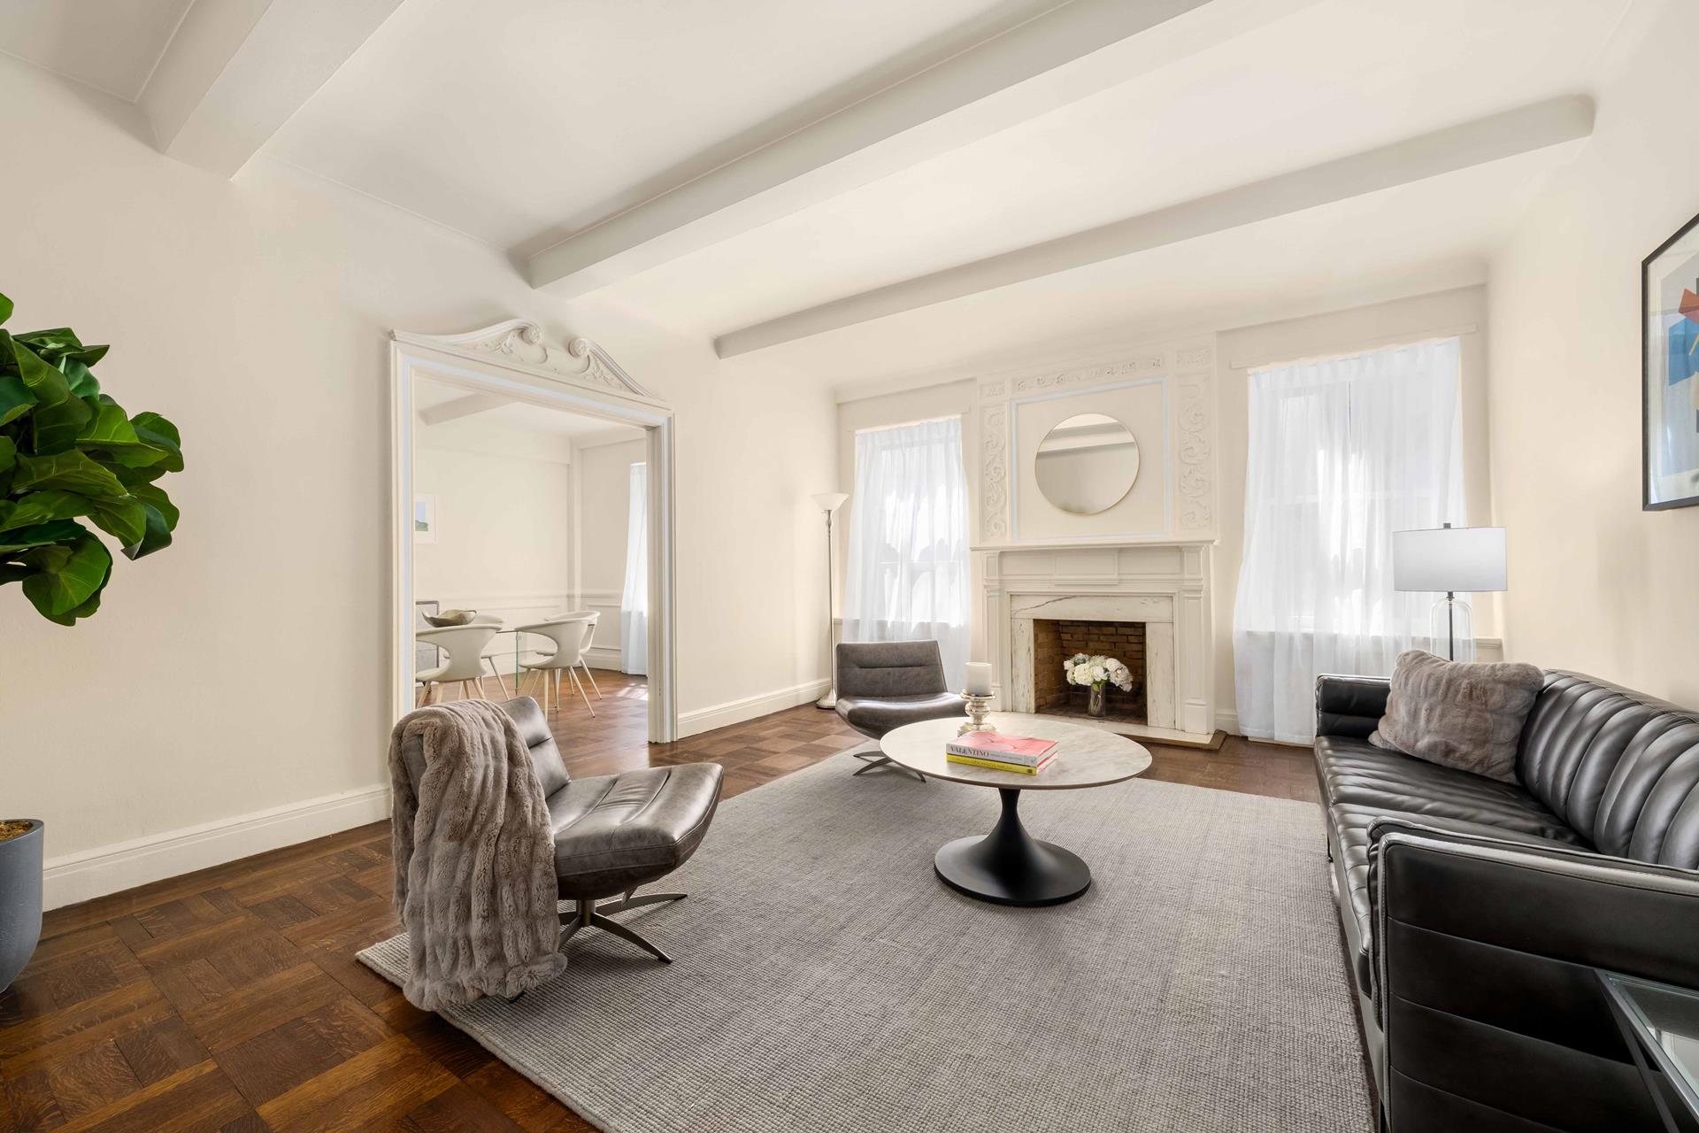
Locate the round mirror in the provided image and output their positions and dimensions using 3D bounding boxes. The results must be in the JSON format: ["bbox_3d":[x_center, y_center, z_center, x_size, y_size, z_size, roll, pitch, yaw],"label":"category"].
[{"bbox_3d":[1.742,-0.749,4.885,0.755,0.755,0.030,-1,0,34],"label":"round mirror"}]

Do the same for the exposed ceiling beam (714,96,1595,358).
[{"bbox_3d":[0.993,-1.663,3.833,4.506,0.153,0.301,-1,-1,33],"label":"exposed ceiling beam"}]

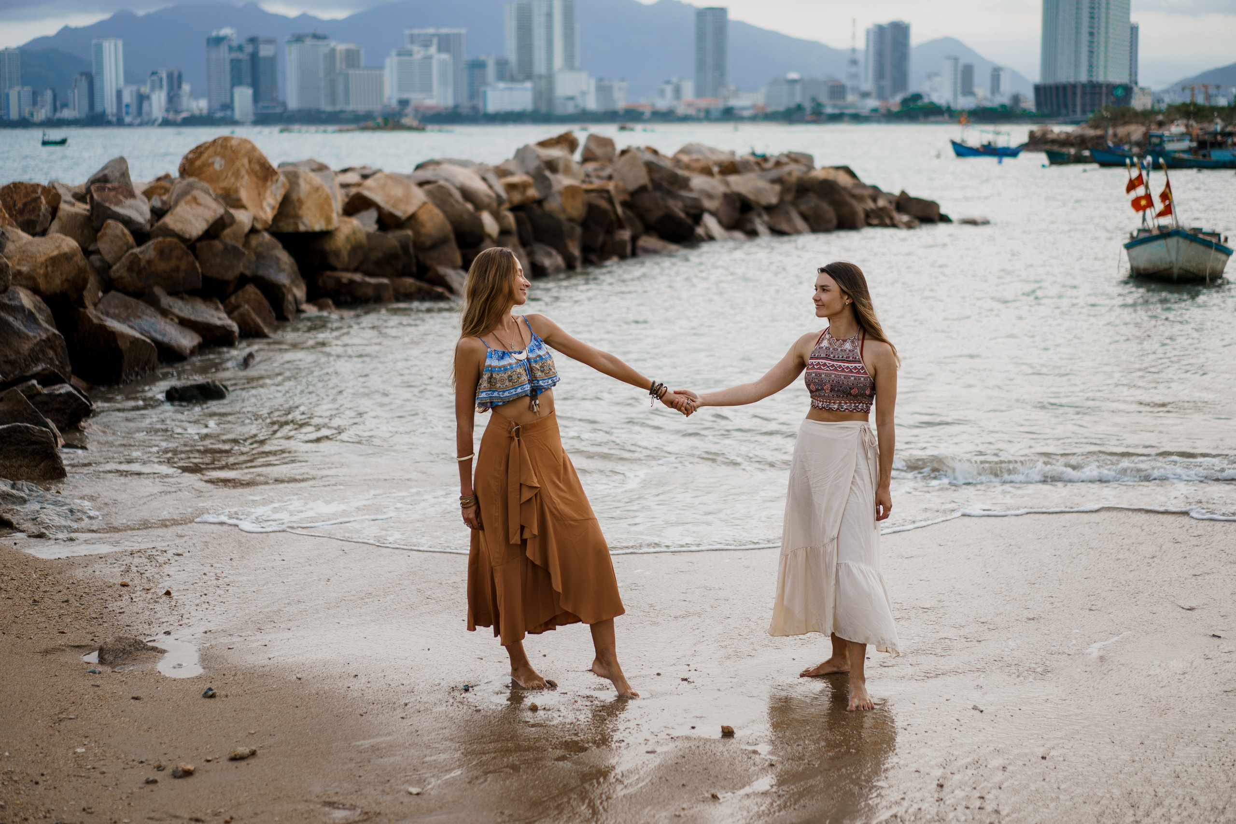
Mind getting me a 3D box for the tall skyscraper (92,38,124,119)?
[{"bbox_3d":[-766.812,-497.028,2840.341,31.000,127.051,29.000,4,10,25],"label":"tall skyscraper"}]

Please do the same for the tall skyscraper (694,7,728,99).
[{"bbox_3d":[106.564,-399.212,2170.170,32.000,129.301,32.000,2,9,12],"label":"tall skyscraper"}]

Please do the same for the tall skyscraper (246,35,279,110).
[{"bbox_3d":[-538.872,-502.122,2860.189,33.000,129.041,31.000,4,10,28],"label":"tall skyscraper"}]

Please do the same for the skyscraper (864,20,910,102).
[{"bbox_3d":[302.157,-383.202,2121.588,44.000,110.641,32.000,3,9,20],"label":"skyscraper"}]

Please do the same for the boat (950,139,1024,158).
[{"bbox_3d":[31.648,-22.600,162.000,6.200,1.650,2.000,1,9,7],"label":"boat"}]

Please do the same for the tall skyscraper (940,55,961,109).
[{"bbox_3d":[273.725,-266.944,1555.985,12.500,52.805,13.000,5,10,30],"label":"tall skyscraper"}]

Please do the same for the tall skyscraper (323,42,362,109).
[{"bbox_3d":[-372.433,-444.039,2551.917,38.000,106.321,36.000,4,10,28],"label":"tall skyscraper"}]

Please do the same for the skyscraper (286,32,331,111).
[{"bbox_3d":[-457.067,-493.482,2789.922,60.000,132.559,30.000,2,9,15],"label":"skyscraper"}]

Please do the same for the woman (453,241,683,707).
[{"bbox_3d":[-0.175,0.237,7.120,0.800,1.705,0.500,-5,10,-30],"label":"woman"}]

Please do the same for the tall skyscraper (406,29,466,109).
[{"bbox_3d":[-263.812,-487.132,2739.853,80.000,133.470,35.000,2,9,12],"label":"tall skyscraper"}]

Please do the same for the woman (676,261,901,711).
[{"bbox_3d":[0.645,0.272,7.150,0.780,1.673,0.500,4,10,27],"label":"woman"}]

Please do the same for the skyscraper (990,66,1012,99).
[{"bbox_3d":[429.484,-356.877,2115.491,18.000,59.306,18.000,7,11,37],"label":"skyscraper"}]

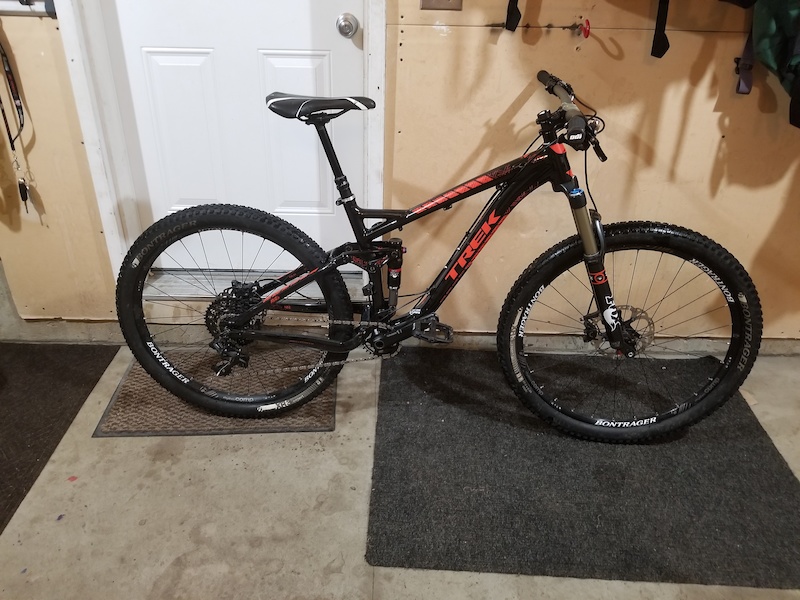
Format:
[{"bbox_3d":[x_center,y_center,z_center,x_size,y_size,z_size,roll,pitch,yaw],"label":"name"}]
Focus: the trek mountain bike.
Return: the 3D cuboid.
[{"bbox_3d":[0.086,-0.059,1.684,1.845,1.030,0.760,3,26,3],"label":"trek mountain bike"}]

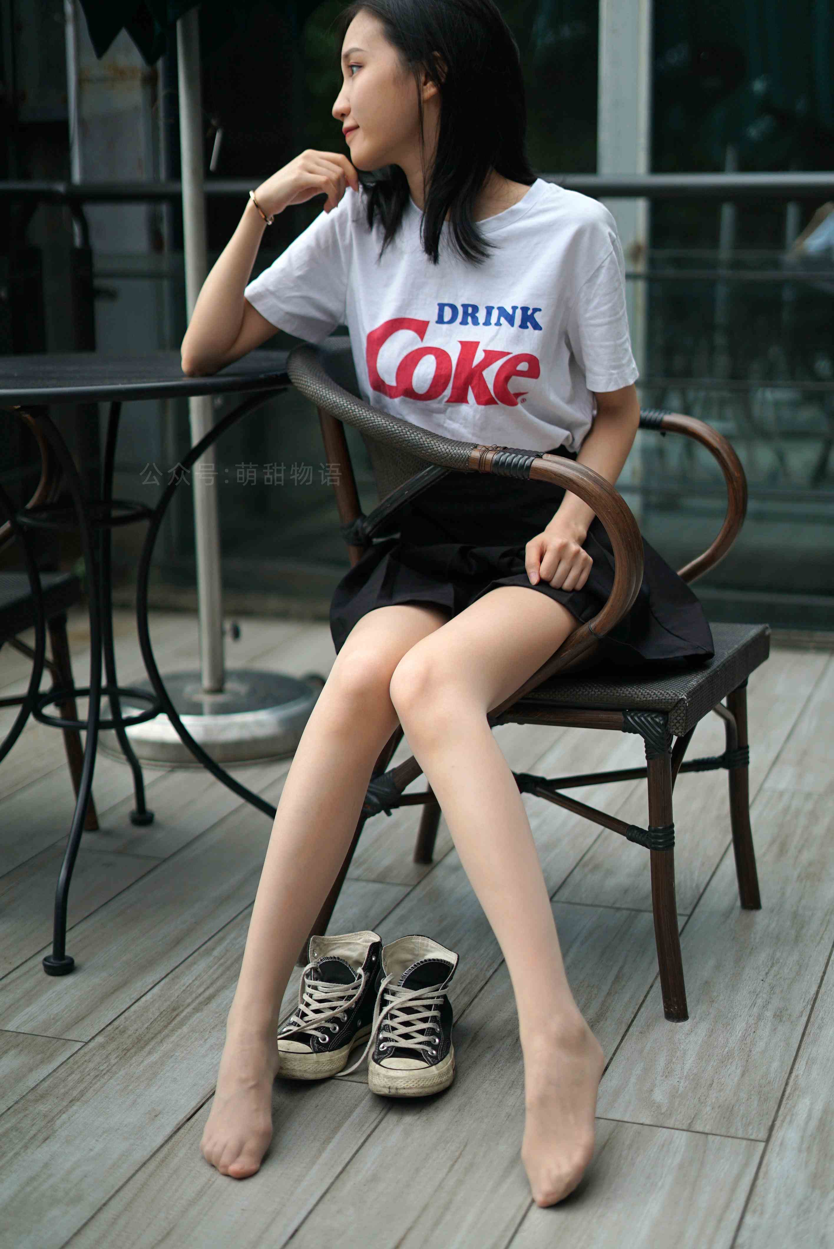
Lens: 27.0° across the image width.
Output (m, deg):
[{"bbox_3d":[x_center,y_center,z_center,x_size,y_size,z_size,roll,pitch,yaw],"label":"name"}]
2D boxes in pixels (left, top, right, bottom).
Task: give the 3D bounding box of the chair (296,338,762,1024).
[{"bbox_3d":[0.138,0.025,2.326,0.605,0.810,0.543,4,14,26],"label":"chair"}]

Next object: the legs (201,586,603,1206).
[{"bbox_3d":[0.041,0.248,1.986,0.397,0.532,0.619,1,13,14],"label":"legs"}]

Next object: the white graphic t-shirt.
[{"bbox_3d":[0.034,-0.386,2.197,0.476,0.360,0.263,0,13,11],"label":"white graphic t-shirt"}]

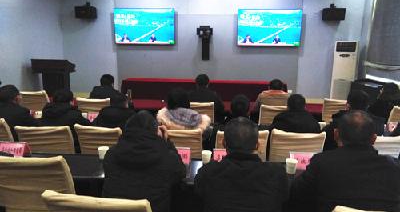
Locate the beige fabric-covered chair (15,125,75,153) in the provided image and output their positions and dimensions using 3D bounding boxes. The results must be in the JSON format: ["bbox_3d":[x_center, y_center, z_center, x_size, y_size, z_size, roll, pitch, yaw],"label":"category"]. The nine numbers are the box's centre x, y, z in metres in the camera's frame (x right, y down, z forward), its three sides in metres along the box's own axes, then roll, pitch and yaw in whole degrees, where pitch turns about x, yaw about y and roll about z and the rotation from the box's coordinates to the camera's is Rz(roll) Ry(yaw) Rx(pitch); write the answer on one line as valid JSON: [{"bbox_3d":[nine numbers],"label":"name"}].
[{"bbox_3d":[-1.389,0.606,2.902,0.480,0.950,0.570,0,10,-1],"label":"beige fabric-covered chair"}]

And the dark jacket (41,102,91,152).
[{"bbox_3d":[-1.248,0.257,2.780,0.480,0.600,0.400,2,10,4],"label":"dark jacket"}]

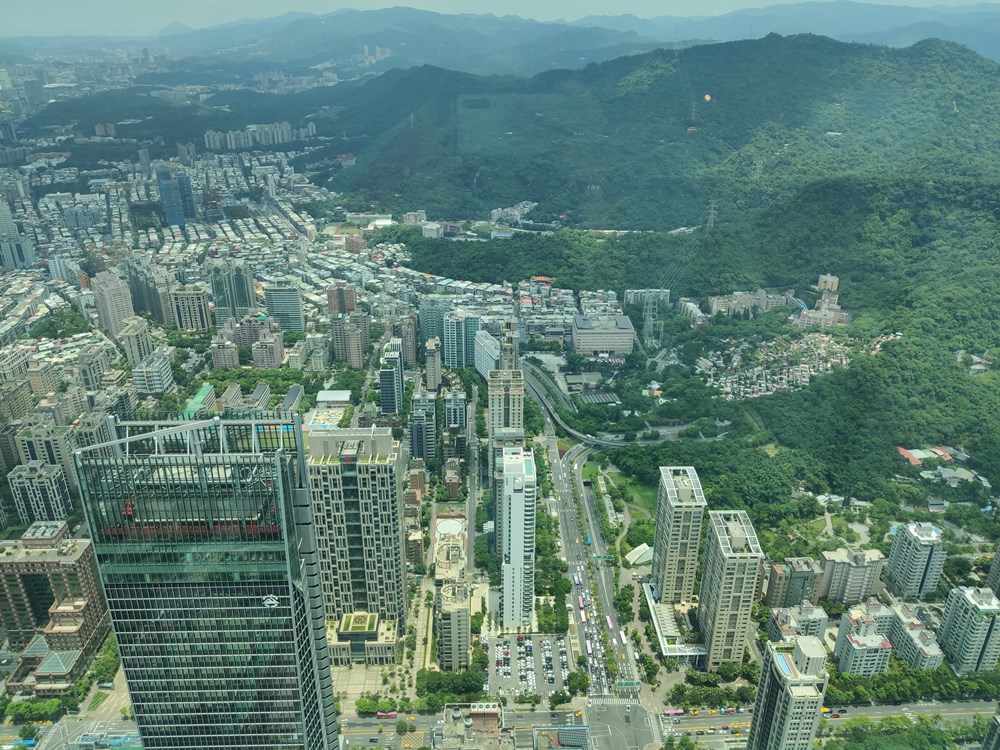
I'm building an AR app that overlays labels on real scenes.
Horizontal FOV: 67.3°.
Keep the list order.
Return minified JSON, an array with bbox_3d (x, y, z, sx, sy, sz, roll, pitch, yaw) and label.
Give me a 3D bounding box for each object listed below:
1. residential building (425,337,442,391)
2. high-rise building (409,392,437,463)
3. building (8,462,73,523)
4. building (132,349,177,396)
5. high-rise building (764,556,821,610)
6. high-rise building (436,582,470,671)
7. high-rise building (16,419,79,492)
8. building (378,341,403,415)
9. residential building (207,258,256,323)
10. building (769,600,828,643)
[{"bbox_3d":[-77.210,-12.230,877.750,18.300,52.500,23.800,0,24,-1],"label":"residential building"},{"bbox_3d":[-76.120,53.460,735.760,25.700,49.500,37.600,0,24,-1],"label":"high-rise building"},{"bbox_3d":[-388.880,99.480,637.700,35.000,50.000,17.000,-2,25,-5],"label":"building"},{"bbox_3d":[-397.420,-2.020,874.320,29.700,35.100,61.400,0,24,-1],"label":"building"},{"bbox_3d":[208.440,149.330,534.520,35.100,33.700,15.800,0,24,-1],"label":"high-rise building"},{"bbox_3d":[-29.450,165.740,495.030,18.800,54.000,25.000,0,25,-2],"label":"high-rise building"},{"bbox_3d":[-403.660,73.840,676.620,39.000,64.000,19.000,-1,25,-3],"label":"high-rise building"},{"bbox_3d":[-118.800,1.400,828.500,20.800,75.200,37.600,0,24,0],"label":"building"},{"bbox_3d":[-371.500,-114.510,1050.620,50.200,94.600,24.600,0,24,0],"label":"residential building"},{"bbox_3d":[203.480,176.290,503.940,37.000,25.000,38.000,0,24,0],"label":"building"}]

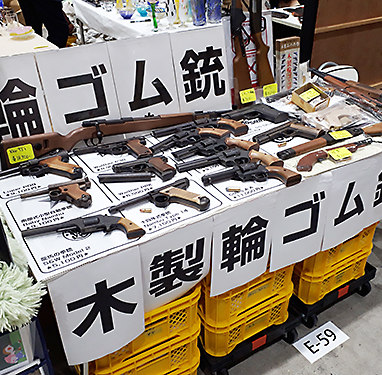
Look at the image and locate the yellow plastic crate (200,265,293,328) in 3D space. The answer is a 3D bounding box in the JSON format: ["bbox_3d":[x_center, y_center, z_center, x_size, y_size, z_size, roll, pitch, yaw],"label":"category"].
[{"bbox_3d":[0.140,0.260,1.239,0.356,0.140,0.255,-19,33,-28],"label":"yellow plastic crate"}]

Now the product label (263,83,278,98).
[{"bbox_3d":[0.354,-0.430,1.732,0.082,0.051,0.003,-19,23,-28],"label":"product label"}]

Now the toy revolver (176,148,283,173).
[{"bbox_3d":[0.115,-0.066,1.188,0.296,0.036,0.159,-17,33,-23],"label":"toy revolver"}]

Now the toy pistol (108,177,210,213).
[{"bbox_3d":[-0.070,0.045,0.996,0.246,0.035,0.133,-20,35,-30],"label":"toy pistol"}]

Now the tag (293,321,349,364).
[{"bbox_3d":[0.495,0.585,1.480,0.205,0.003,0.099,-18,34,-27],"label":"tag"}]

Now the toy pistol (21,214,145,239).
[{"bbox_3d":[-0.248,0.103,0.897,0.264,0.036,0.109,-11,30,-17],"label":"toy pistol"}]

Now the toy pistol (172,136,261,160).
[{"bbox_3d":[0.082,-0.120,1.283,0.264,0.036,0.138,-21,35,-29],"label":"toy pistol"}]

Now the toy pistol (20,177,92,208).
[{"bbox_3d":[-0.348,0.029,1.037,0.187,0.032,0.121,-14,32,-21],"label":"toy pistol"}]

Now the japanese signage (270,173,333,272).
[{"bbox_3d":[0.334,0.112,1.201,0.210,0.290,0.015,-19,36,-26],"label":"japanese signage"}]

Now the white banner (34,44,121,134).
[{"bbox_3d":[-0.363,-0.298,1.324,0.246,0.341,0.008,-19,23,-28],"label":"white banner"}]

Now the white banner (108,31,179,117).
[{"bbox_3d":[-0.158,-0.367,1.441,0.246,0.341,0.008,-19,23,-28],"label":"white banner"}]

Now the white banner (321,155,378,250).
[{"bbox_3d":[0.514,0.056,1.288,0.210,0.297,0.008,-18,34,-27],"label":"white banner"}]

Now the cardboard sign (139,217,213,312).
[{"bbox_3d":[-0.035,0.219,1.023,0.210,0.272,0.030,-19,40,-26],"label":"cardboard sign"}]

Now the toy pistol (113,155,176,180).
[{"bbox_3d":[-0.136,-0.047,1.163,0.174,0.030,0.118,-11,32,-17],"label":"toy pistol"}]

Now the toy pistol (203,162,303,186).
[{"bbox_3d":[0.176,-0.025,1.111,0.237,0.038,0.152,-19,33,-29],"label":"toy pistol"}]

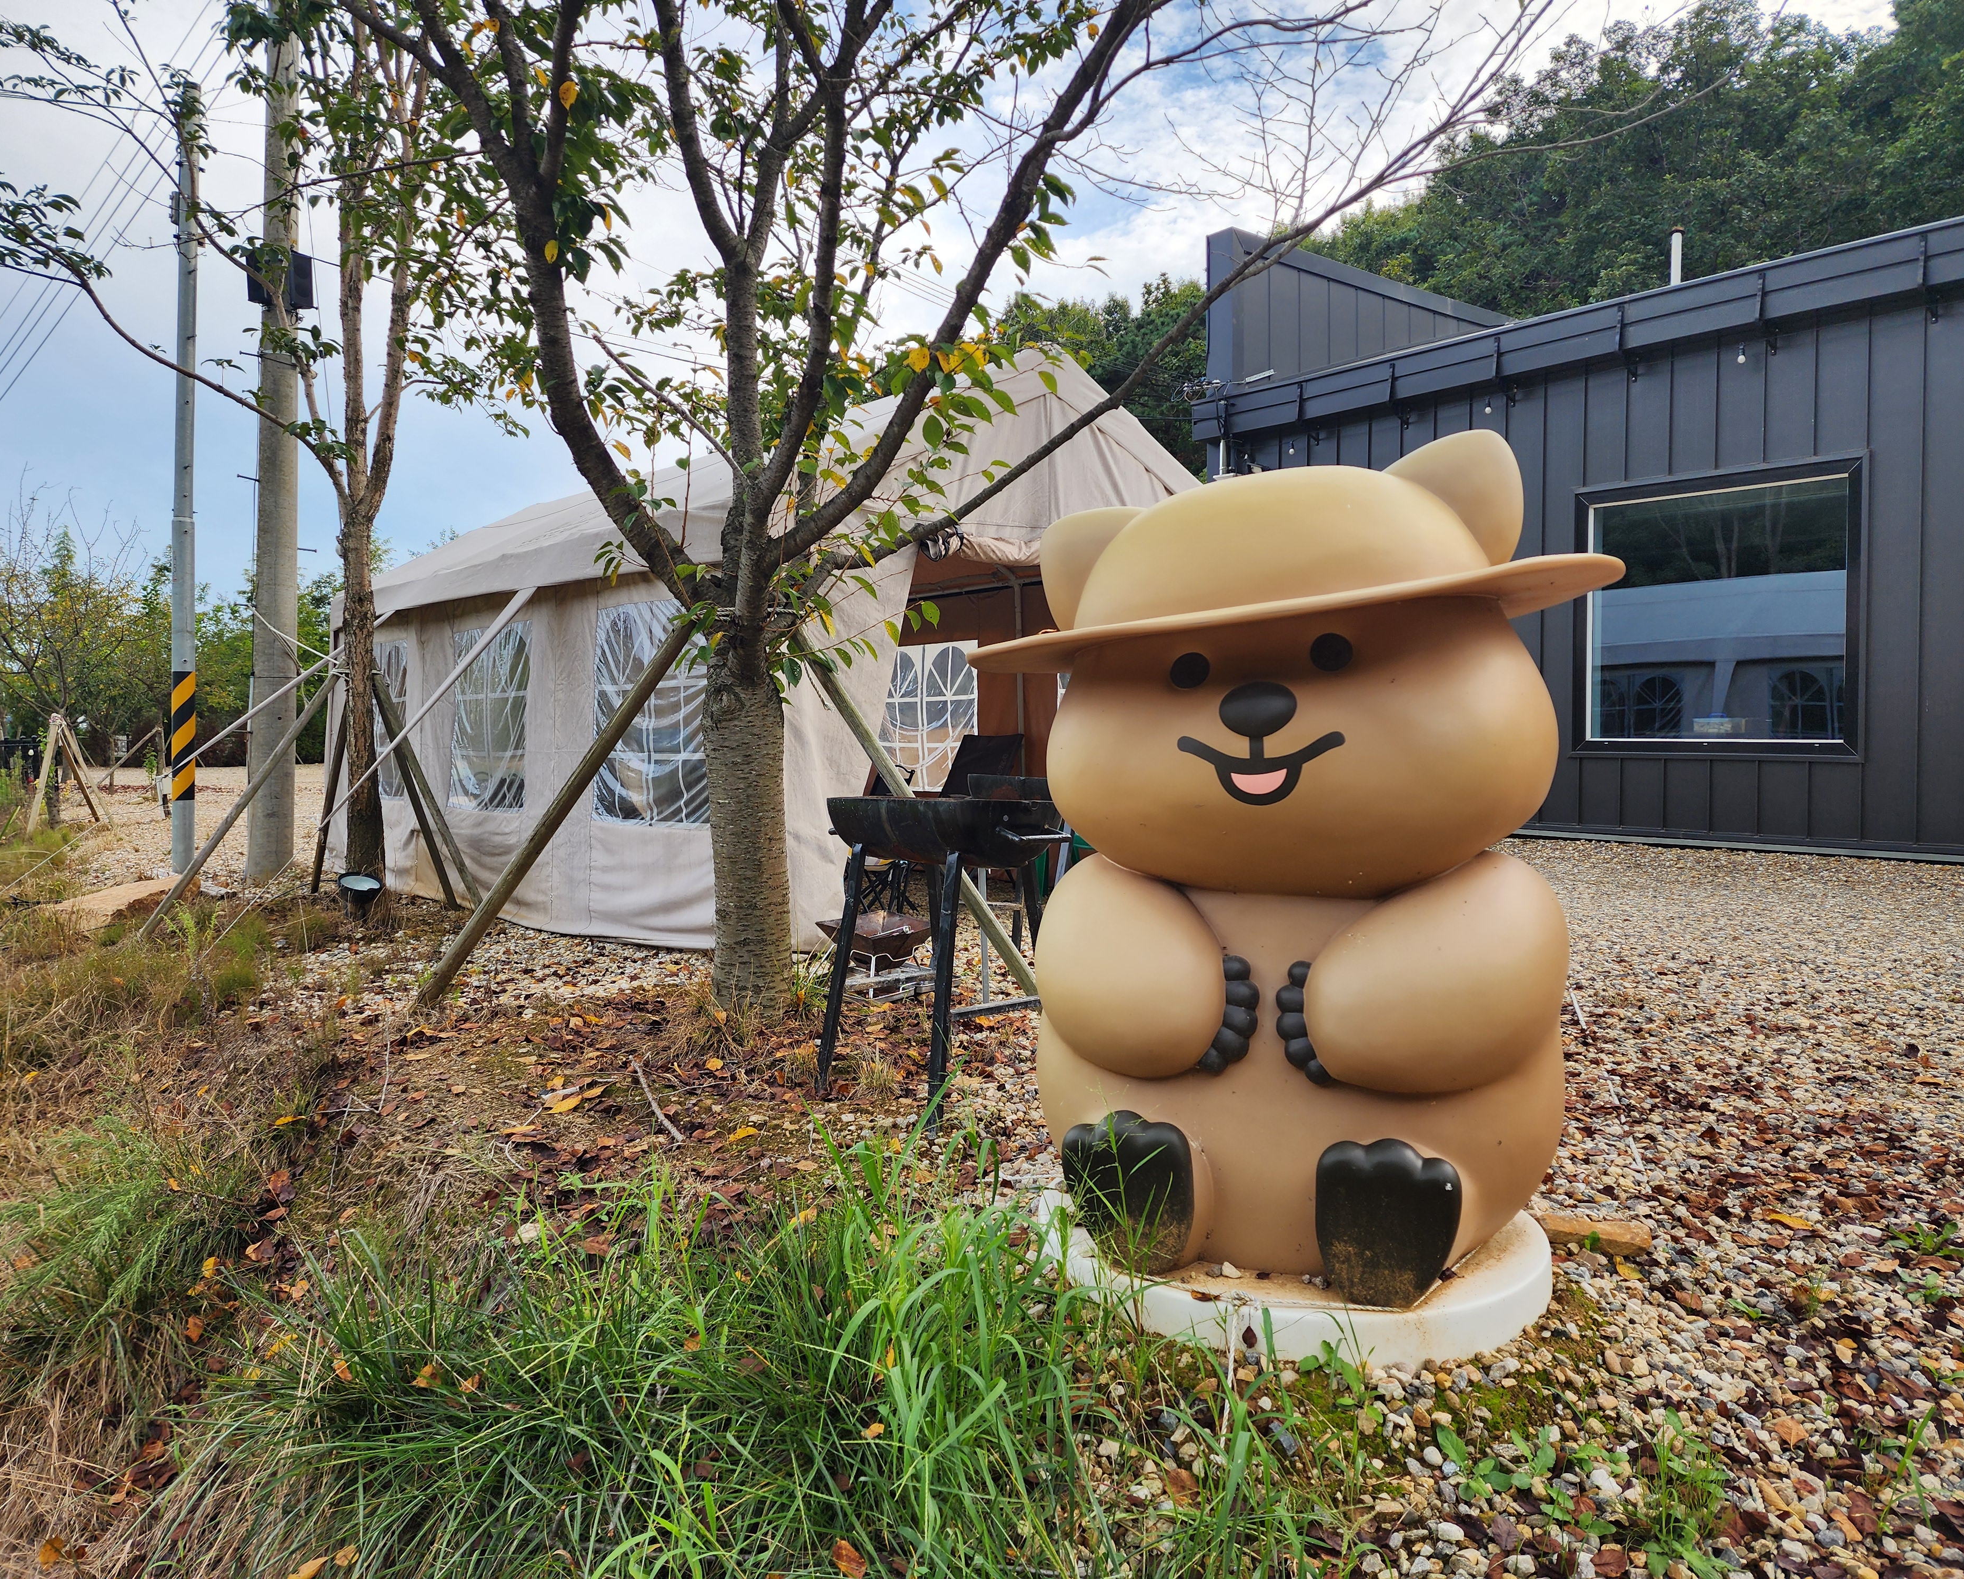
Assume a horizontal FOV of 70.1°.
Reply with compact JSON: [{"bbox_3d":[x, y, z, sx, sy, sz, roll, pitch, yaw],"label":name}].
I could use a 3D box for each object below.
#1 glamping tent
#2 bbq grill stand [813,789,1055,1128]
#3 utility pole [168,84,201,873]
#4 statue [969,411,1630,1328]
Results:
[{"bbox_3d":[-1.652,-0.785,9.129,3.230,2.910,6.230,-1,2,-40],"label":"glamping tent"},{"bbox_3d":[-0.111,0.440,3.847,0.480,0.825,0.680,0,2,-36],"label":"bbq grill stand"},{"bbox_3d":[-5.702,-2.207,10.040,0.190,5.620,0.190,1,2,-26],"label":"utility pole"},{"bbox_3d":[0.584,0.077,2.688,1.200,1.475,1.030,2,2,25],"label":"statue"}]

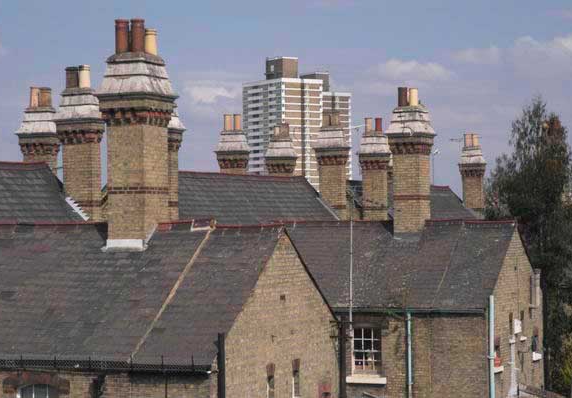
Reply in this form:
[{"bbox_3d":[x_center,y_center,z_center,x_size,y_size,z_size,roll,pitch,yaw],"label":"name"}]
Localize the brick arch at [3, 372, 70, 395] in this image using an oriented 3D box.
[{"bbox_3d":[-4.208,3.140,26.432,1.330,0.360,0.200,0,0,23],"label":"brick arch"}]

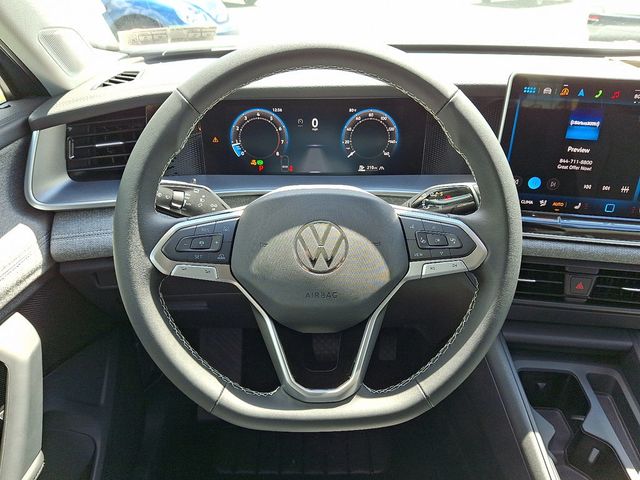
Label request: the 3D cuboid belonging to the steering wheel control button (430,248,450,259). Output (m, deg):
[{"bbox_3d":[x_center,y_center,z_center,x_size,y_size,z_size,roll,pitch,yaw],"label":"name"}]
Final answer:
[{"bbox_3d":[0.112,0.013,0.432,0.018,0.009,0.007,-1,-4,8],"label":"steering wheel control button"}]

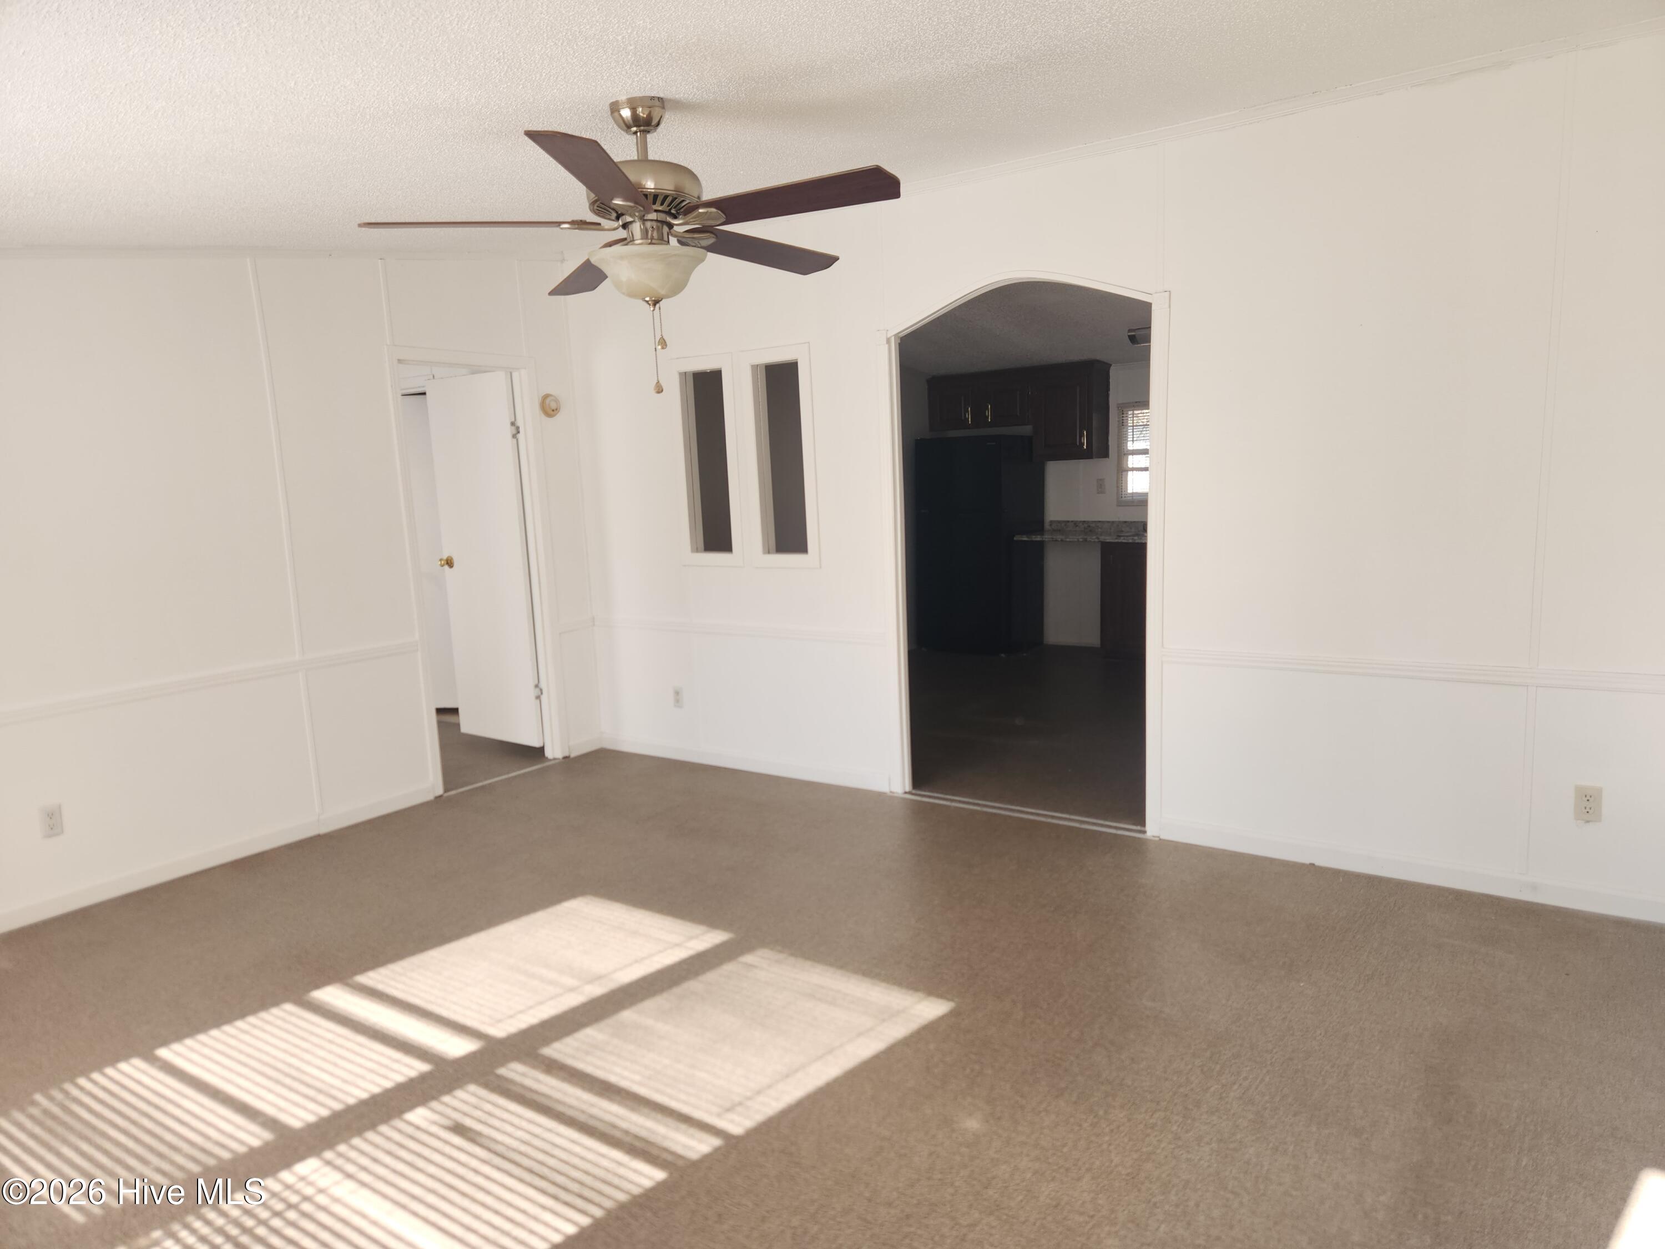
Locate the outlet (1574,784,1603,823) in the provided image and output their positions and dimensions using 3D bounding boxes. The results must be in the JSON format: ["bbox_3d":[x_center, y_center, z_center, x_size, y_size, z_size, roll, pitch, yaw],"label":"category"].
[{"bbox_3d":[2.395,0.569,3.503,0.072,0.116,0.010,4,10,35],"label":"outlet"}]

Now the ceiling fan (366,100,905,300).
[{"bbox_3d":[-0.466,-1.038,2.732,1.300,0.485,1.280,4,10,35],"label":"ceiling fan"}]

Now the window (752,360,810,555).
[{"bbox_3d":[-0.219,-0.775,5.208,0.275,0.890,0.090,4,10,35],"label":"window"}]

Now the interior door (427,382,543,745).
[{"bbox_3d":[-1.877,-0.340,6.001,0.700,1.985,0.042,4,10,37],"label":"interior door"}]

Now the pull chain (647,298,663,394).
[{"bbox_3d":[-0.445,-0.699,2.783,0.030,0.220,0.030,4,10,35],"label":"pull chain"}]

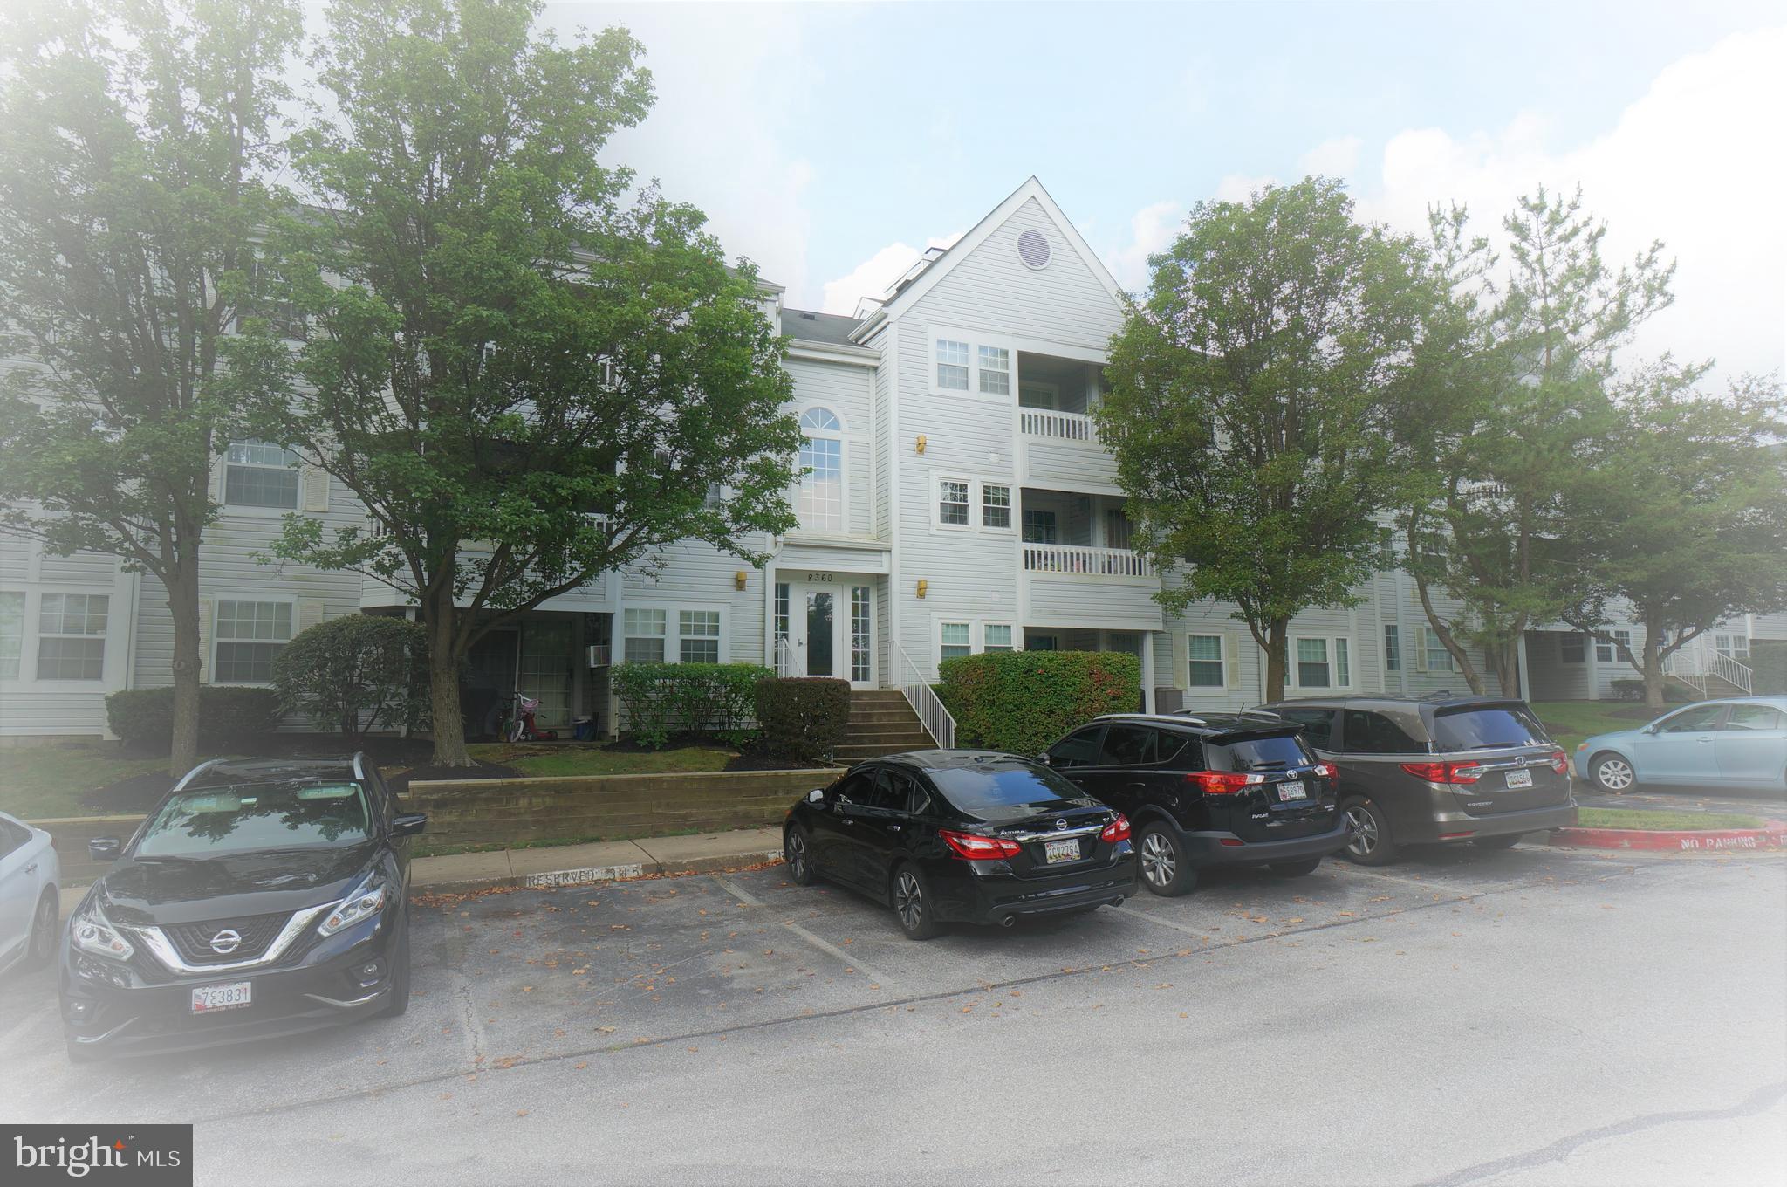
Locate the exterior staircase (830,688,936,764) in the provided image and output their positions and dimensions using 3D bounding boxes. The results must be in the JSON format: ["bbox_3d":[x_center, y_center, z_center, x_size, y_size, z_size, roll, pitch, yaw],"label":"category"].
[{"bbox_3d":[-0.185,2.296,17.003,1.860,1.450,2.250,2,-7,-24],"label":"exterior staircase"}]

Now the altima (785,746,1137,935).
[{"bbox_3d":[0.336,2.295,10.375,1.850,1.471,4.875,0,-5,-25],"label":"altima"}]

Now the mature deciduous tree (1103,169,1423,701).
[{"bbox_3d":[7.631,-3.130,21.648,6.500,11.500,6.400,2,-7,-24],"label":"mature deciduous tree"}]

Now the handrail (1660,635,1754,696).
[{"bbox_3d":[21.804,2.038,27.923,1.950,1.570,1.150,2,-7,-24],"label":"handrail"}]

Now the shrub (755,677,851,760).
[{"bbox_3d":[-1.409,1.966,16.184,1.300,1.310,1.100,2,-7,-24],"label":"shrub"}]

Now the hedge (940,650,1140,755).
[{"bbox_3d":[2.465,1.807,17.857,3.200,1.680,1.350,2,-7,-24],"label":"hedge"}]

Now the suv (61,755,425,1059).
[{"bbox_3d":[-4.923,2.255,8.364,1.950,1.700,4.887,-1,-5,-24],"label":"suv"}]

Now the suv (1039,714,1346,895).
[{"bbox_3d":[2.788,2.169,11.553,1.870,1.690,4.570,-1,-5,-24],"label":"suv"}]

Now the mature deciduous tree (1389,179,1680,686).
[{"bbox_3d":[14.828,-3.430,24.792,5.800,12.300,5.700,2,-7,-24],"label":"mature deciduous tree"}]

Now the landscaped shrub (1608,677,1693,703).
[{"bbox_3d":[19.269,2.457,26.472,2.100,0.630,0.800,2,-7,-24],"label":"landscaped shrub"}]

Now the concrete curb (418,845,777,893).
[{"bbox_3d":[-3.360,3.306,12.405,4.312,0.140,0.180,-1,-5,-22],"label":"concrete curb"}]

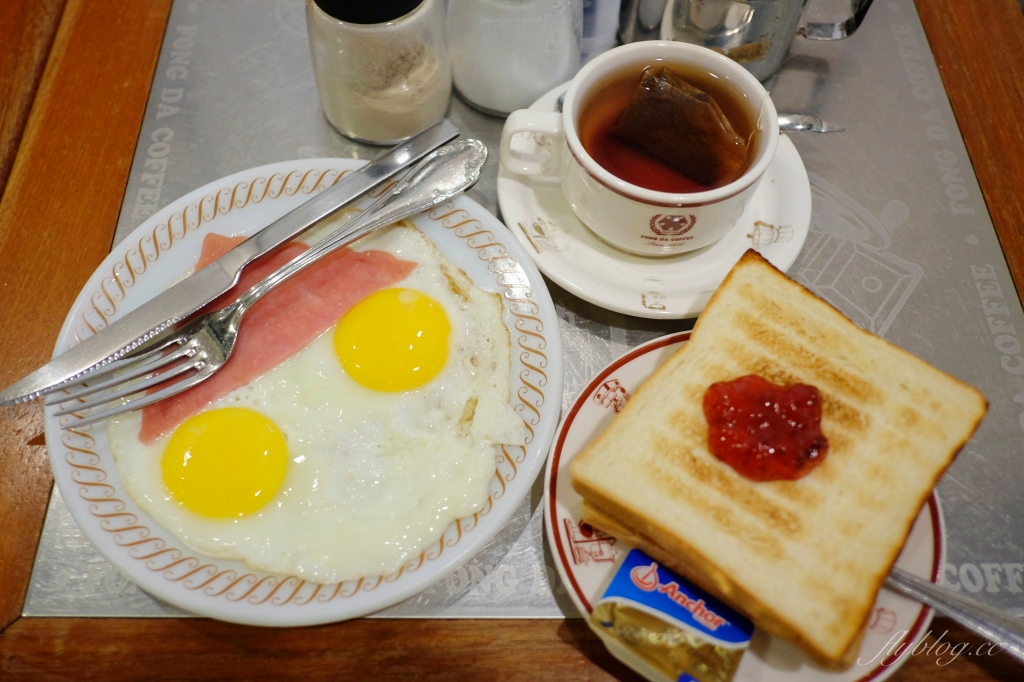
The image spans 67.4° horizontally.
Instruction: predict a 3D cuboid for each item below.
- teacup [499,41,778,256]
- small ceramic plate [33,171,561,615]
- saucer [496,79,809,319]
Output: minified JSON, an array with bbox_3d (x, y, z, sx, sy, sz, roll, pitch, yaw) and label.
[{"bbox_3d":[0.053,-0.081,0.343,0.115,0.054,0.088,0,64,0],"label":"teacup"},{"bbox_3d":[-0.082,0.011,0.325,0.208,0.020,0.208,0,64,0],"label":"small ceramic plate"},{"bbox_3d":[0.067,-0.070,0.365,0.144,0.020,0.144,0,64,0],"label":"saucer"}]

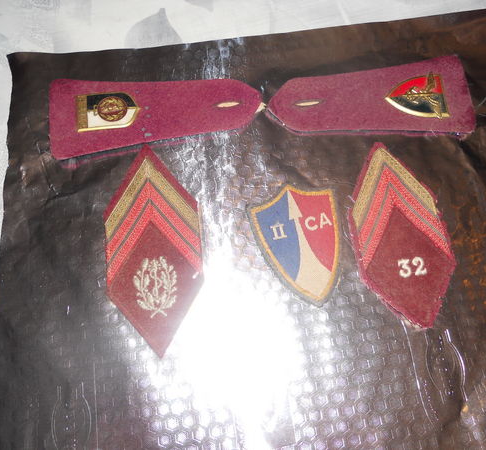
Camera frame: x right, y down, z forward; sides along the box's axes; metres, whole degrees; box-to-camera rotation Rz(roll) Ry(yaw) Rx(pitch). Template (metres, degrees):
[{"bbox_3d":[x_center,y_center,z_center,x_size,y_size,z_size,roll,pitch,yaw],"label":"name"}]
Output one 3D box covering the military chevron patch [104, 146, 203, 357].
[{"bbox_3d":[-0.049,0.011,0.261,0.054,0.004,0.122,-6,75,-2],"label":"military chevron patch"}]

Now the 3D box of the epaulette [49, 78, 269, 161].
[{"bbox_3d":[-0.053,-0.069,0.295,0.131,0.010,0.054,-5,75,-4],"label":"epaulette"}]

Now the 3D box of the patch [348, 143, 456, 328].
[{"bbox_3d":[0.088,0.004,0.265,0.053,0.004,0.109,-8,75,-3],"label":"patch"}]

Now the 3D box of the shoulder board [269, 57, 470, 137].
[{"bbox_3d":[0.075,-0.074,0.284,0.122,0.008,0.053,-3,74,-2],"label":"shoulder board"}]

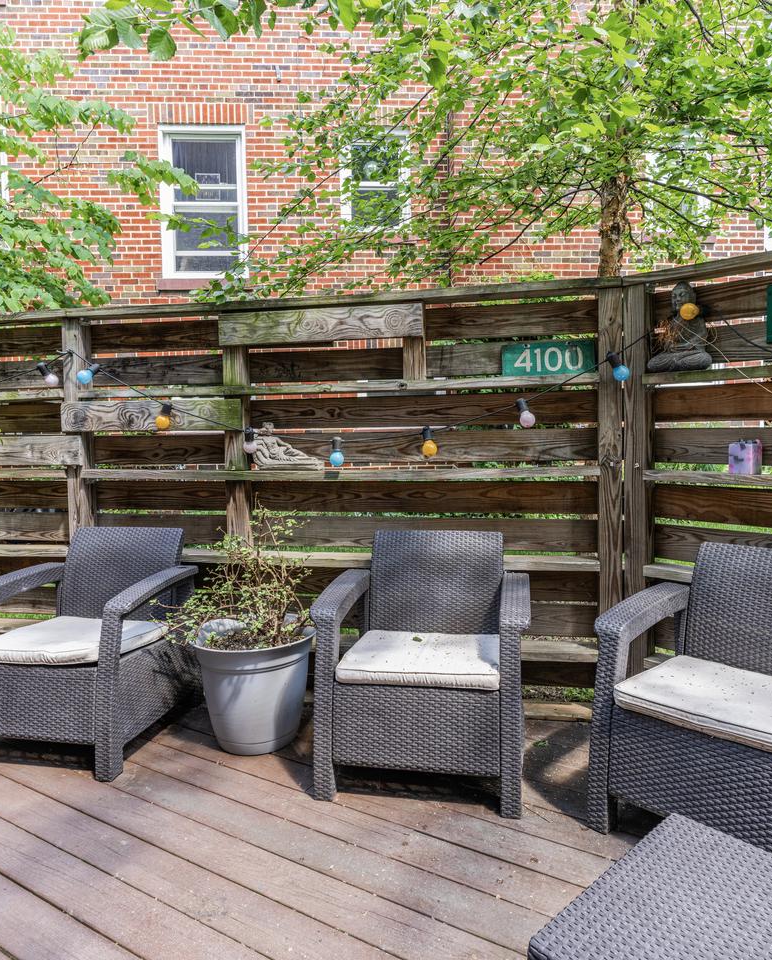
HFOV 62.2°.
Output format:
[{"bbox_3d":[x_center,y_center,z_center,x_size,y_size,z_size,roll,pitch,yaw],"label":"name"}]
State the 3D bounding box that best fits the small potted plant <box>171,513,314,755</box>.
[{"bbox_3d":[-0.540,0.580,2.482,0.540,0.890,0.500,-1,2,0],"label":"small potted plant"}]

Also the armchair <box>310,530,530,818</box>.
[{"bbox_3d":[0.157,0.621,2.341,0.720,0.800,0.700,0,2,12],"label":"armchair"}]

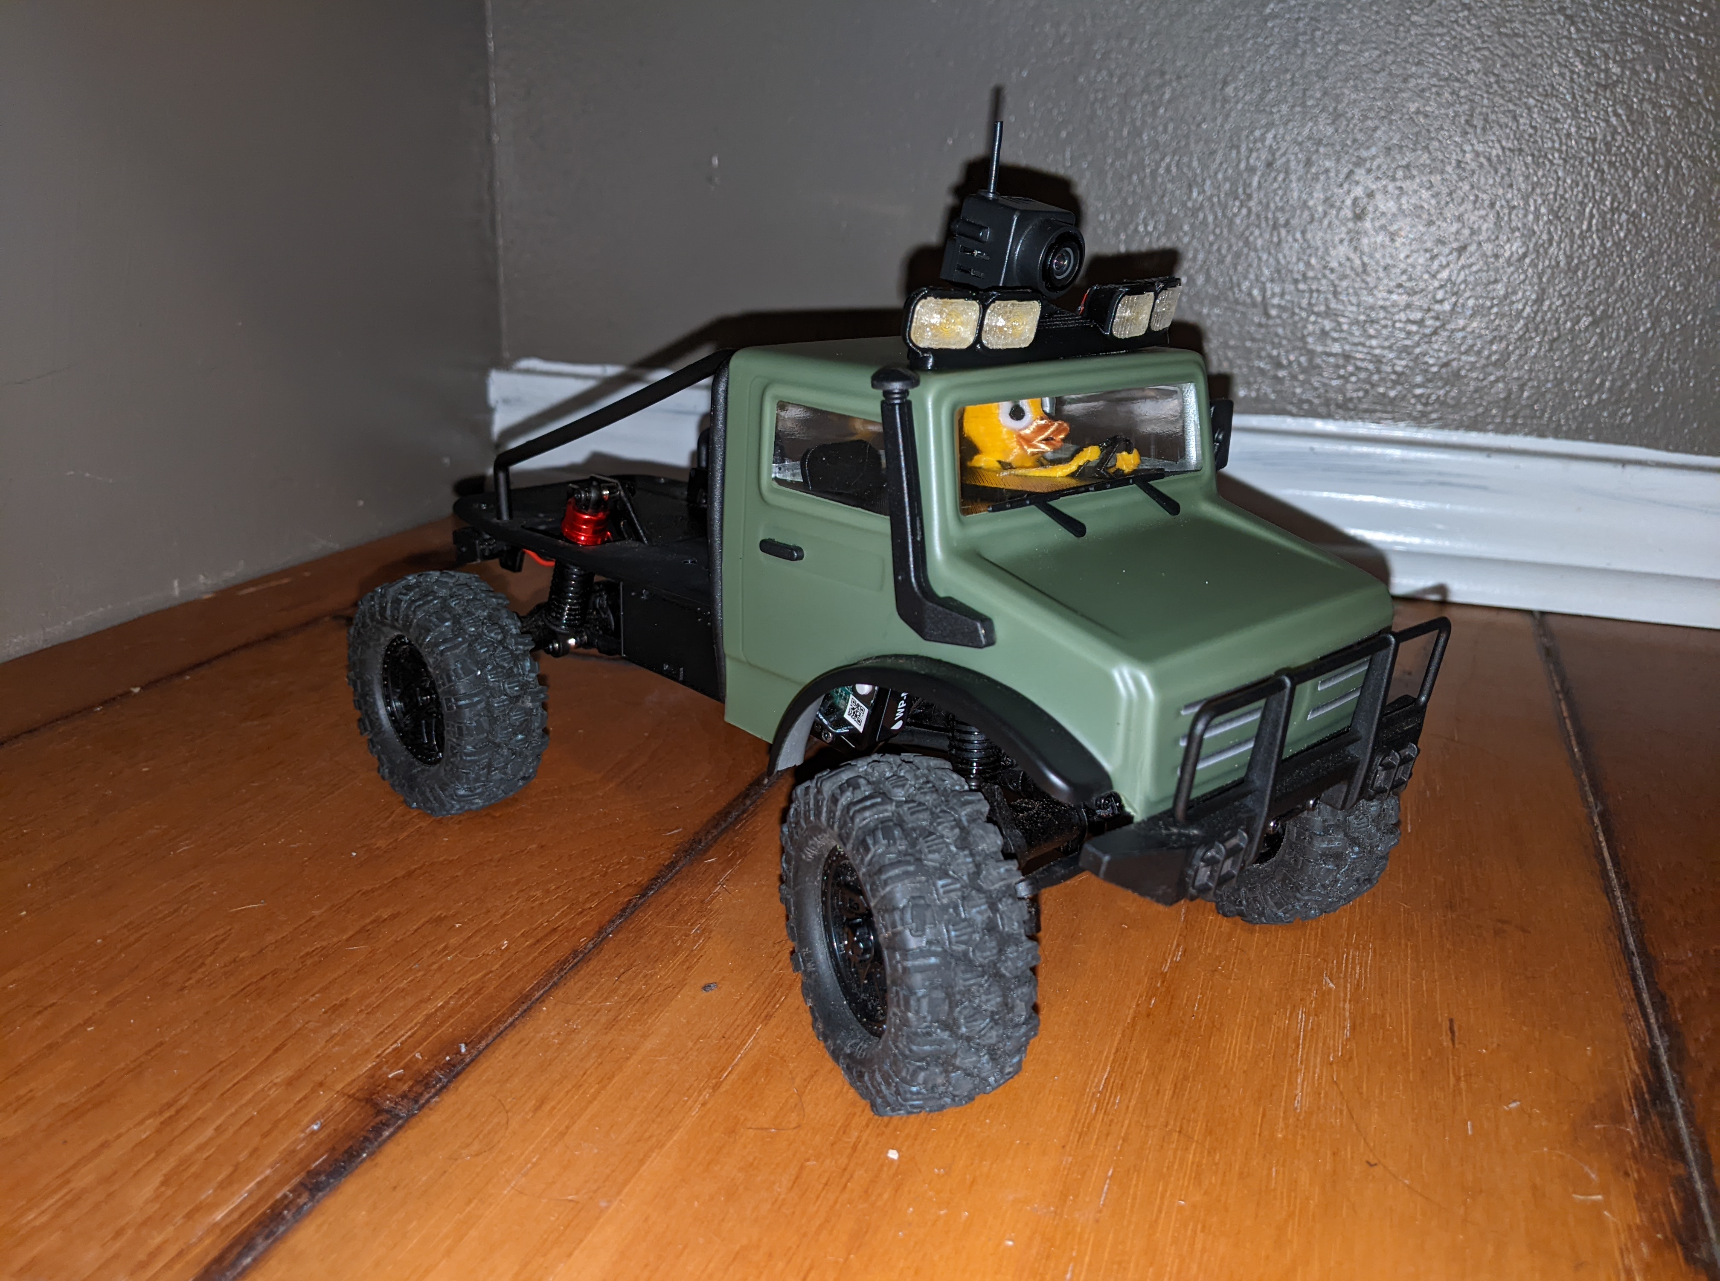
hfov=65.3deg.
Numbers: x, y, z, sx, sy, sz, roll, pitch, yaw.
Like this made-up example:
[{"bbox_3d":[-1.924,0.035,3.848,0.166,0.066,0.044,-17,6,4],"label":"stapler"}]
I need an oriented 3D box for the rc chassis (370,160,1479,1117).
[{"bbox_3d":[-0.004,-0.028,0.311,0.148,0.168,0.254,-14,24,-41],"label":"rc chassis"}]

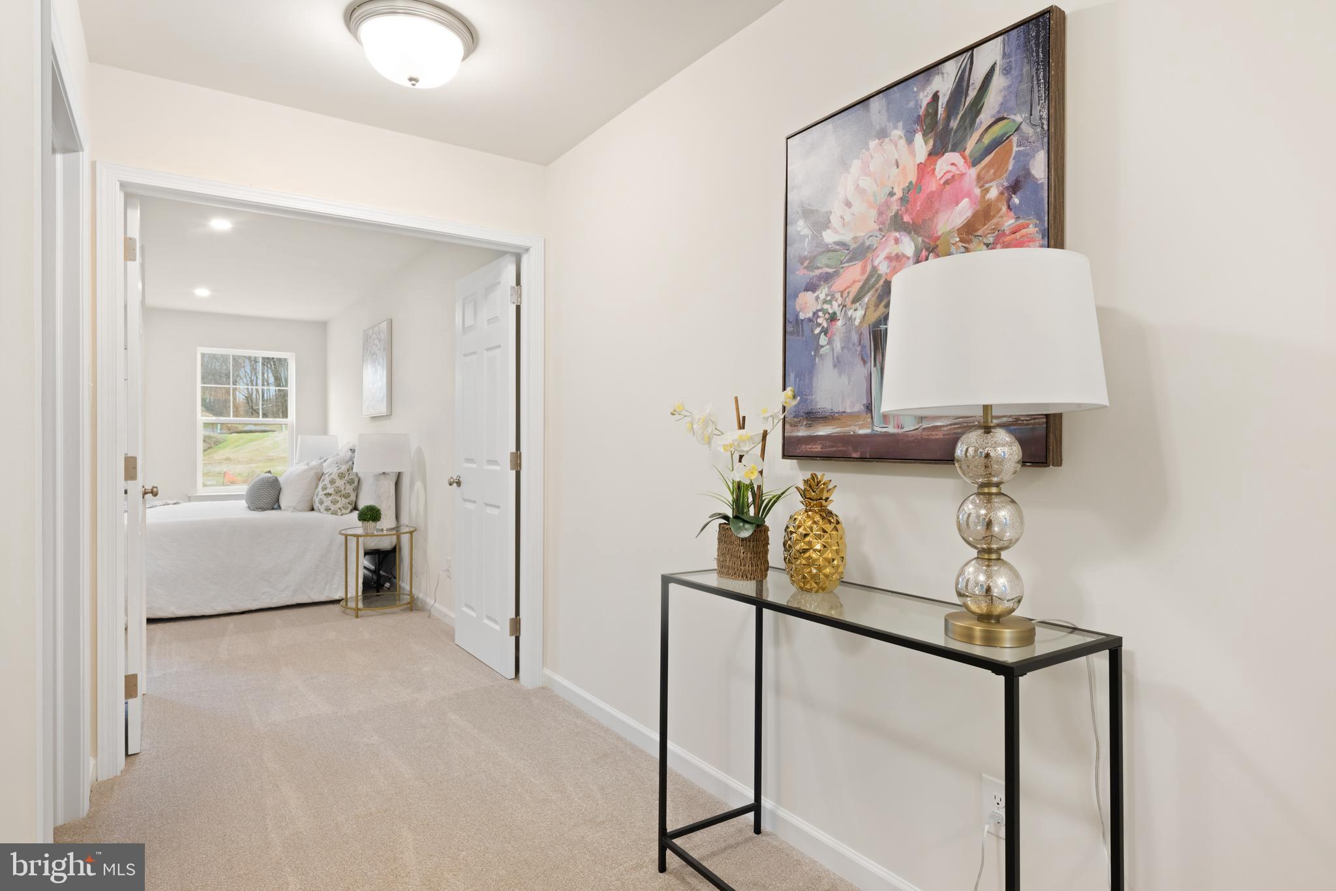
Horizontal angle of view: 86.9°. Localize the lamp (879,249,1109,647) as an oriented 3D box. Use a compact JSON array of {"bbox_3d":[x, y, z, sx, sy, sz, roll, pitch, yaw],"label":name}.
[{"bbox_3d":[0.583,0.016,1.286,0.373,0.660,0.373,0,0,-36],"label":"lamp"}]

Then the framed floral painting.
[{"bbox_3d":[0.561,-0.411,1.697,0.048,0.905,0.732,0,0,-36],"label":"framed floral painting"}]

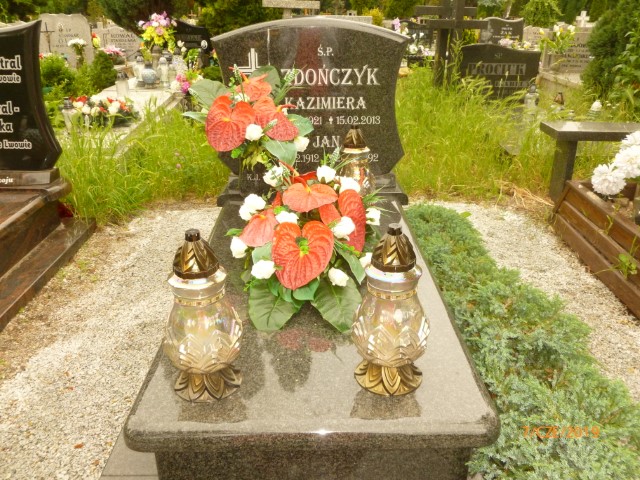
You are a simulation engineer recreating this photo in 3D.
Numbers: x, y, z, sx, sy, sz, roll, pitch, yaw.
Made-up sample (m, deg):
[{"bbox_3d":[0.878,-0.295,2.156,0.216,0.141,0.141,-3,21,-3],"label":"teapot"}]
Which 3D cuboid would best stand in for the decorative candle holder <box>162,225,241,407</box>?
[{"bbox_3d":[-0.260,0.158,1.108,0.163,0.376,0.163,-1,23,0],"label":"decorative candle holder"}]

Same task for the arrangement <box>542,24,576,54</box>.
[{"bbox_3d":[2.902,-2.440,6.300,0.430,0.360,0.380,-1,23,0],"label":"arrangement"}]

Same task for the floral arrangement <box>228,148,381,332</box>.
[{"bbox_3d":[-0.030,-0.021,1.503,0.400,0.350,0.460,-1,23,0],"label":"floral arrangement"}]

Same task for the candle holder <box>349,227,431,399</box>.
[{"bbox_3d":[0.154,0.146,1.110,0.163,0.382,0.163,-1,23,0],"label":"candle holder"}]

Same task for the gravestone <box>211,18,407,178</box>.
[{"bbox_3d":[-0.035,-0.563,2.111,0.743,0.613,0.100,-1,23,0],"label":"gravestone"}]

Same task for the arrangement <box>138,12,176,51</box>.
[{"bbox_3d":[-1.852,-2.376,5.900,0.420,0.420,0.380,-1,23,0],"label":"arrangement"}]

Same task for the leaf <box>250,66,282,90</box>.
[{"bbox_3d":[-0.198,-0.590,1.880,0.115,0.100,0.060,-1,23,0],"label":"leaf"}]

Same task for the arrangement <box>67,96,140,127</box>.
[{"bbox_3d":[-1.652,-0.988,3.950,0.520,0.190,0.320,-1,23,0],"label":"arrangement"}]

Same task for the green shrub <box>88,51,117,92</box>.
[{"bbox_3d":[-2.059,-1.595,4.900,0.270,0.400,0.270,-1,23,0],"label":"green shrub"}]

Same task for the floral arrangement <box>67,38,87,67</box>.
[{"bbox_3d":[-2.587,-1.992,5.500,0.210,0.290,0.200,-1,23,0],"label":"floral arrangement"}]

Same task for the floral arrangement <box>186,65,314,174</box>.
[{"bbox_3d":[-0.247,-0.419,1.817,0.410,0.370,0.320,-1,23,0],"label":"floral arrangement"}]

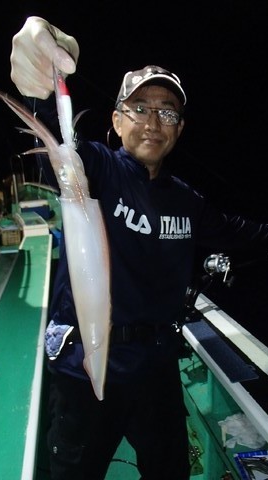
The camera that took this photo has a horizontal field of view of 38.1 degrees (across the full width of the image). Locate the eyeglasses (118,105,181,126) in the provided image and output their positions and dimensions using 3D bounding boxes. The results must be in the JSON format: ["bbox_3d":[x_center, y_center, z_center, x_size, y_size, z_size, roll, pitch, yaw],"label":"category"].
[{"bbox_3d":[0.034,-0.309,0.990,0.142,0.045,0.135,4,11,-8],"label":"eyeglasses"}]

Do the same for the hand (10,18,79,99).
[{"bbox_3d":[-0.114,-0.233,0.500,0.088,0.101,0.096,-1,10,-6],"label":"hand"}]

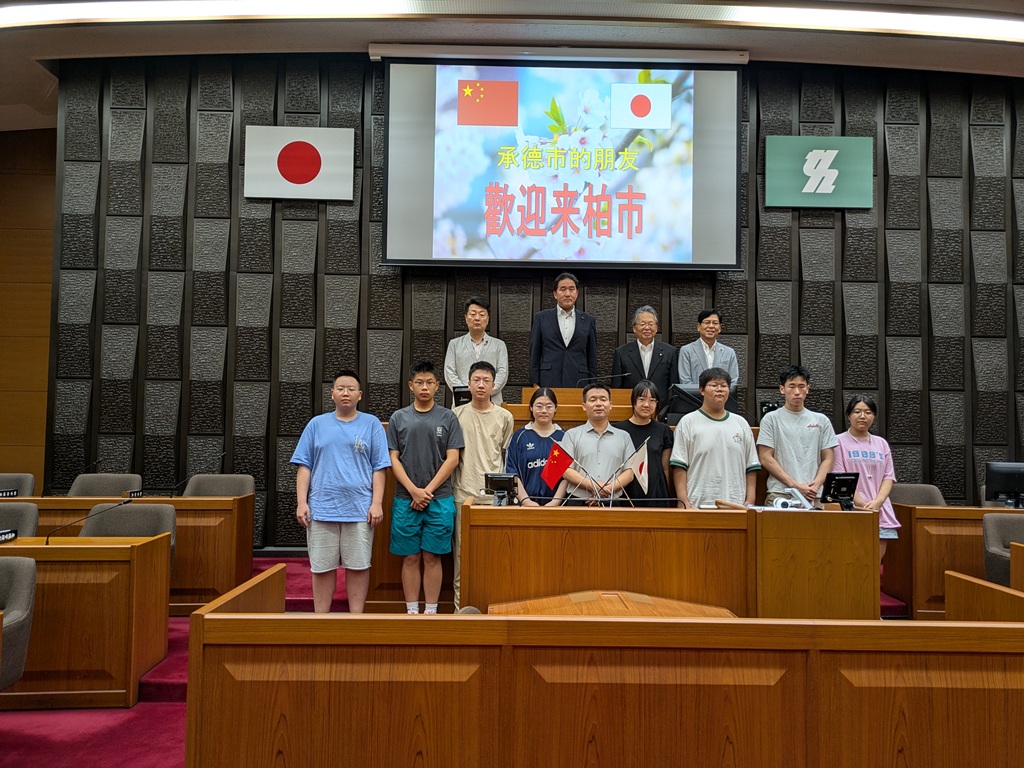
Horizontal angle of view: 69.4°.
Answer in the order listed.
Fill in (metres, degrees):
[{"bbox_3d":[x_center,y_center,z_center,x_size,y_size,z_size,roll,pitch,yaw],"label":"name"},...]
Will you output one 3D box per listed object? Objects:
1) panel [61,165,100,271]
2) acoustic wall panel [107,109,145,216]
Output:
[{"bbox_3d":[-4.020,-1.571,6.882,0.338,1.015,0.085,1,-2,-1],"label":"panel"},{"bbox_3d":[-3.591,-2.060,6.877,0.336,0.993,0.060,1,-2,-1],"label":"acoustic wall panel"}]

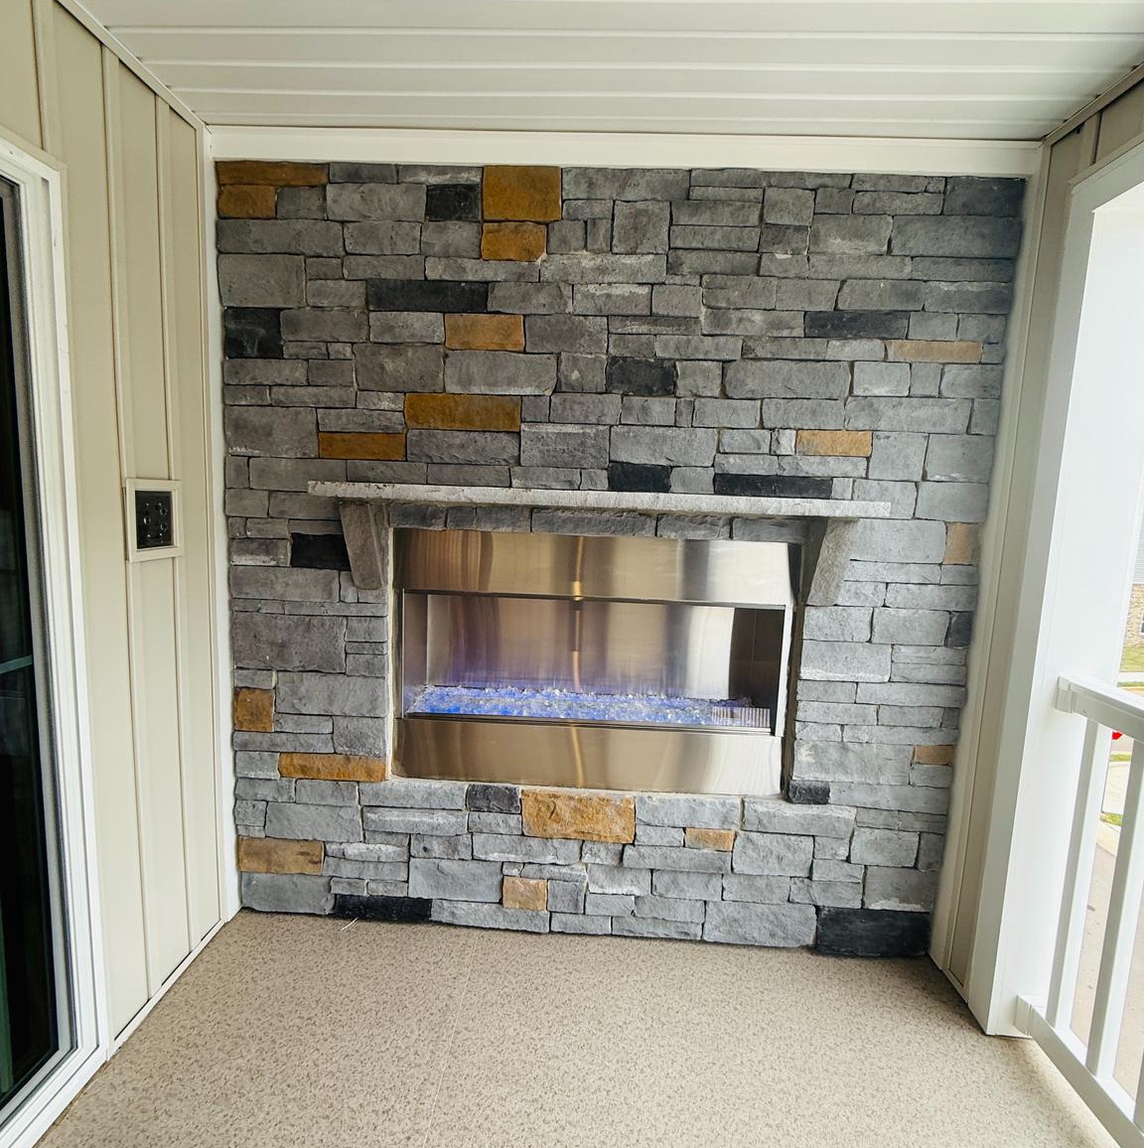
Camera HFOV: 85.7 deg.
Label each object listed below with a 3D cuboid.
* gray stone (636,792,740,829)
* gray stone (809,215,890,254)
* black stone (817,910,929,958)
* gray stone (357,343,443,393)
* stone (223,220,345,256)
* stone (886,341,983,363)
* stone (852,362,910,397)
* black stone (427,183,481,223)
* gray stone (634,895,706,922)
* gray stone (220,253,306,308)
[{"bbox_3d":[0.367,0.750,1.991,0.322,0.106,0.060,2,6,2],"label":"gray stone"},{"bbox_3d":[0.776,-0.945,1.738,0.215,0.103,0.055,2,7,2],"label":"gray stone"},{"bbox_3d":[0.953,1.131,1.978,0.348,0.156,0.070,2,7,2],"label":"black stone"},{"bbox_3d":[-0.515,-0.620,1.874,0.261,0.136,0.060,2,7,2],"label":"gray stone"},{"bbox_3d":[-0.859,-0.991,1.842,0.376,0.096,0.060,2,7,2],"label":"stone"},{"bbox_3d":[1.031,-0.636,1.778,0.271,0.059,0.060,2,7,2],"label":"stone"},{"bbox_3d":[0.883,-0.557,1.789,0.160,0.095,0.070,2,7,2],"label":"stone"},{"bbox_3d":[-0.339,-1.066,1.791,0.157,0.099,0.060,2,7,2],"label":"black stone"},{"bbox_3d":[0.314,1.067,2.000,0.225,0.073,0.070,2,7,2],"label":"gray stone"},{"bbox_3d":[-0.919,-0.873,1.858,0.255,0.149,0.060,2,7,2],"label":"gray stone"}]

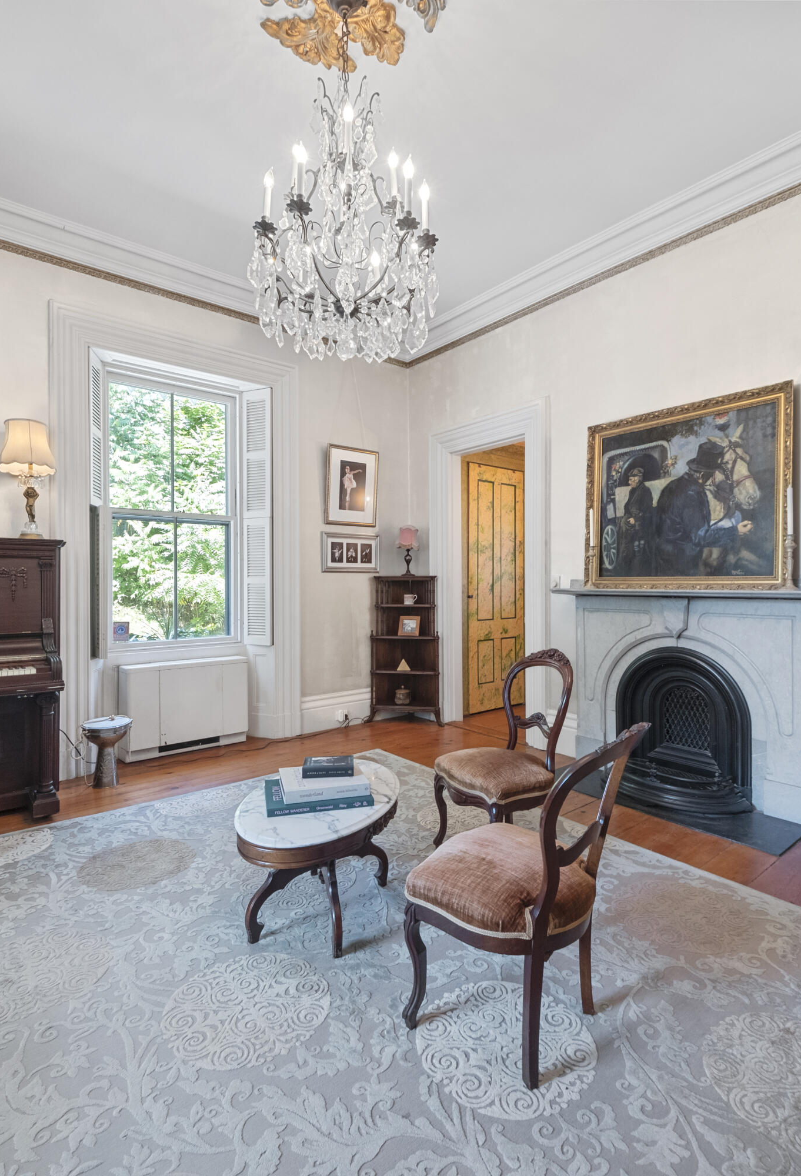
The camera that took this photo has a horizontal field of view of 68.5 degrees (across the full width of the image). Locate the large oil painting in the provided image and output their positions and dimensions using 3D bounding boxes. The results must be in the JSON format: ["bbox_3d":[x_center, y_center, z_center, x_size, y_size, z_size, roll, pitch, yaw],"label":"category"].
[{"bbox_3d":[1.596,-0.516,3.397,0.055,1.060,1.165,6,-4,-39],"label":"large oil painting"}]

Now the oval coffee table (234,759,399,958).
[{"bbox_3d":[-0.283,0.966,2.158,0.540,0.425,0.890,0,0,14],"label":"oval coffee table"}]

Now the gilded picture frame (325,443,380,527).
[{"bbox_3d":[-0.408,-0.854,4.958,0.510,0.655,0.030,0,4,-39],"label":"gilded picture frame"}]

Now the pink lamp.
[{"bbox_3d":[0.066,-0.315,5.020,0.190,0.441,0.190,0,0,6],"label":"pink lamp"}]

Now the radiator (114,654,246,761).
[{"bbox_3d":[-1.516,0.833,4.160,0.830,0.610,0.210,0,0,-39],"label":"radiator"}]

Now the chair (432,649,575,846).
[{"bbox_3d":[0.478,0.746,2.587,0.570,0.860,0.465,0,0,-28],"label":"chair"}]

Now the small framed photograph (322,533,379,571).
[{"bbox_3d":[-0.398,-0.284,4.826,0.565,0.314,0.030,0,0,-39],"label":"small framed photograph"}]

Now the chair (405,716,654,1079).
[{"bbox_3d":[0.346,0.747,1.569,0.570,0.860,0.465,0,0,43],"label":"chair"}]

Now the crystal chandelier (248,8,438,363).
[{"bbox_3d":[-0.194,-1.421,2.071,0.660,1.245,0.660,0,0,0],"label":"crystal chandelier"}]

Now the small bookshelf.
[{"bbox_3d":[0.059,0.518,5.031,0.640,1.225,0.340,0,0,6],"label":"small bookshelf"}]

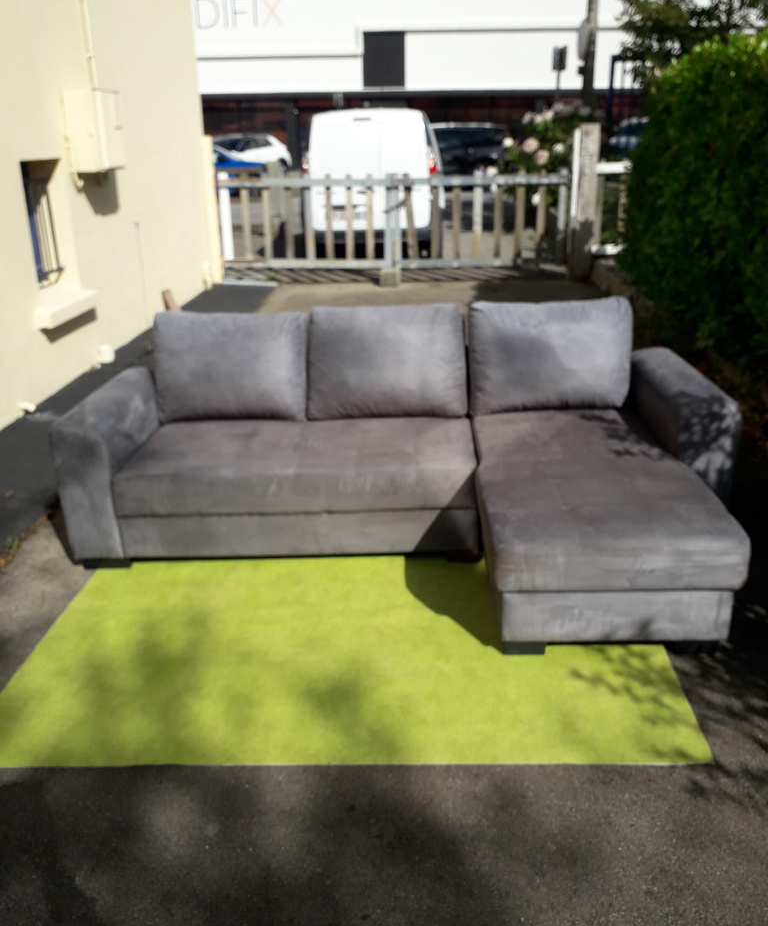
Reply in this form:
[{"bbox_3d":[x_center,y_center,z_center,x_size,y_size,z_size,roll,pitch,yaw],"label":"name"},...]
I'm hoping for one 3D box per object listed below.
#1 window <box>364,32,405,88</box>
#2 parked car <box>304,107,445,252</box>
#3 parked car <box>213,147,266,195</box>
[{"bbox_3d":[-0.012,-16.565,32.749,1.720,2.050,0.120,0,23,3],"label":"window"},{"bbox_3d":[0.031,-4.452,12.359,1.830,1.820,4.260,1,23,5],"label":"parked car"},{"bbox_3d":[-4.745,-7.915,21.270,4.100,1.480,1.770,1,23,4],"label":"parked car"}]

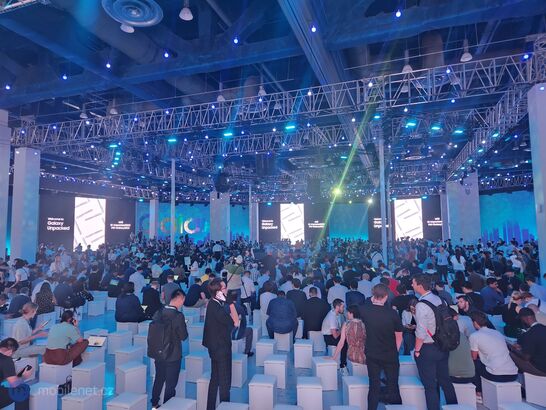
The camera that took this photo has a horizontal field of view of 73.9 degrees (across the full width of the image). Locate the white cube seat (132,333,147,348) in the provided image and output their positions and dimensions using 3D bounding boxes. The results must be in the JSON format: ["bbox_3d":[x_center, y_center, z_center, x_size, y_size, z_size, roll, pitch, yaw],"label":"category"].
[{"bbox_3d":[-2.500,2.760,7.112,0.310,0.385,0.310,-1,-5,7],"label":"white cube seat"}]

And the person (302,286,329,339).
[{"bbox_3d":[0.947,2.527,8.253,0.580,1.315,0.780,-1,-5,3],"label":"person"}]

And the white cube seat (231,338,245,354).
[{"bbox_3d":[-0.739,2.812,7.048,0.320,0.410,0.320,-2,-5,21],"label":"white cube seat"}]

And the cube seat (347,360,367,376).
[{"bbox_3d":[1.418,2.722,5.840,0.330,0.419,0.330,-1,-4,-2],"label":"cube seat"}]

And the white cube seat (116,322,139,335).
[{"bbox_3d":[-3.418,2.964,8.550,0.320,0.410,0.320,-2,-5,21],"label":"white cube seat"}]

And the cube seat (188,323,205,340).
[{"bbox_3d":[-1.586,2.811,7.847,0.310,0.385,0.310,-2,-5,14],"label":"cube seat"}]

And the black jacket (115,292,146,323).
[{"bbox_3d":[-3.354,2.413,8.542,0.580,0.680,0.420,-1,-4,3],"label":"black jacket"}]

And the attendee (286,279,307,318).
[{"bbox_3d":[0.571,2.446,8.595,0.520,1.360,0.600,-1,-5,2],"label":"attendee"}]

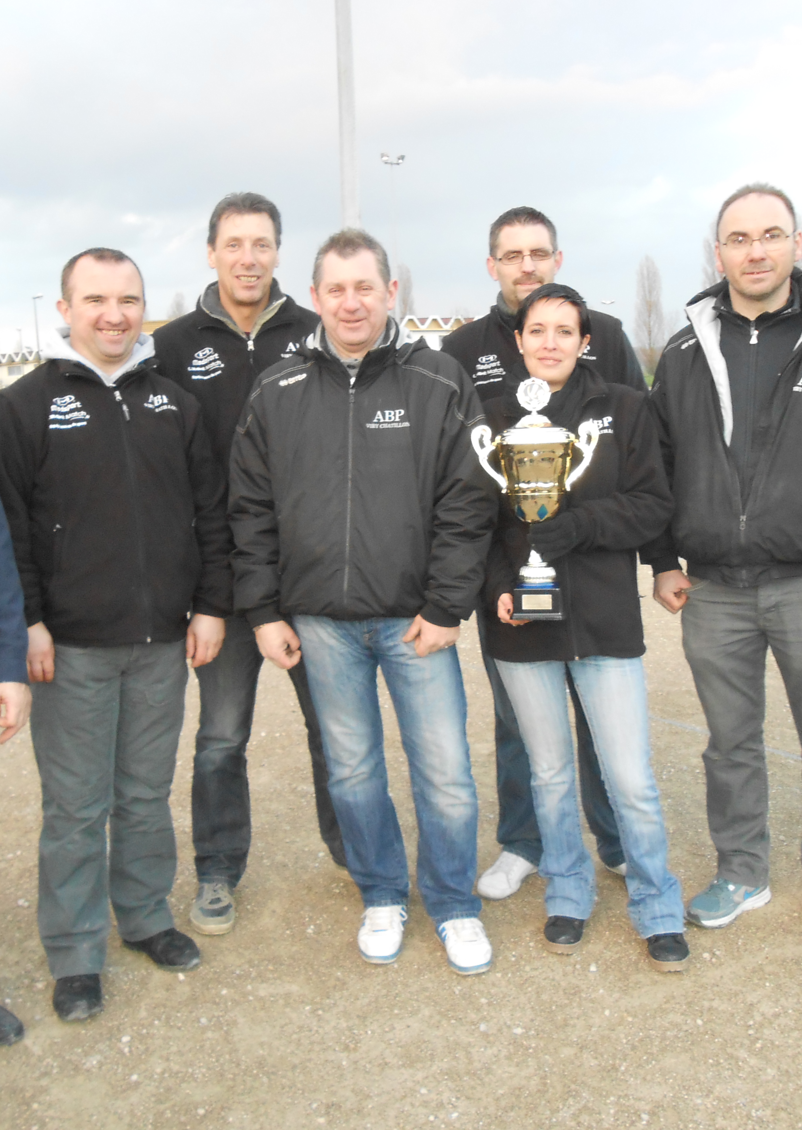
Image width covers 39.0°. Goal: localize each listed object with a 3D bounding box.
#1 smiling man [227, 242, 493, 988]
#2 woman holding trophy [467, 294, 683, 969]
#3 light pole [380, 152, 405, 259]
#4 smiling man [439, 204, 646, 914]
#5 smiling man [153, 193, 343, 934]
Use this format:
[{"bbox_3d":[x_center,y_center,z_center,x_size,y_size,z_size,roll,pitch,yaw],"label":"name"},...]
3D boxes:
[{"bbox_3d":[-0.090,0.094,2.732,0.620,1.738,0.380,-2,10,0],"label":"smiling man"},{"bbox_3d":[0.438,0.148,2.712,0.520,1.601,0.420,-1,10,5],"label":"woman holding trophy"},{"bbox_3d":[-0.234,-17.444,68.020,1.500,13.982,0.600,-2,10,0],"label":"light pole"},{"bbox_3d":[0.404,-0.017,3.044,0.570,1.815,0.380,1,10,18],"label":"smiling man"},{"bbox_3d":[-0.376,0.005,2.948,0.580,1.861,0.380,-4,10,-10],"label":"smiling man"}]

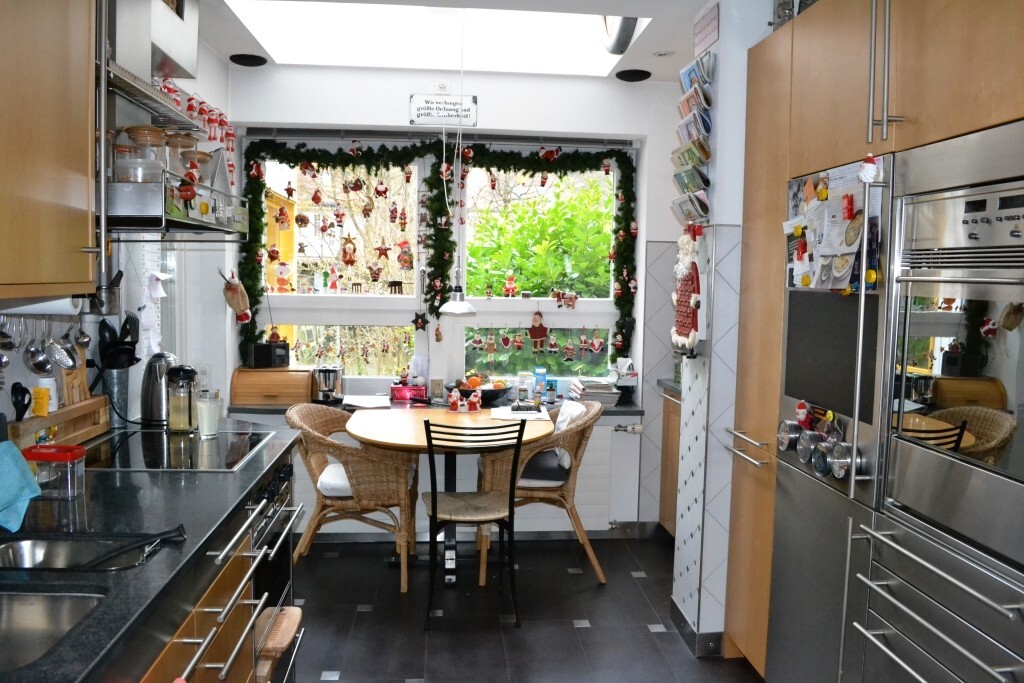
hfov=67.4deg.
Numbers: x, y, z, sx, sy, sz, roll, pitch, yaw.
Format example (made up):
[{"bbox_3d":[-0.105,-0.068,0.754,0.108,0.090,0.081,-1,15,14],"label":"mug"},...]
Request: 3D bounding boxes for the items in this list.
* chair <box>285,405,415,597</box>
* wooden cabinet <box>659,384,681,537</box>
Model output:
[{"bbox_3d":[-0.788,0.731,3.778,0.620,0.835,0.580,1,5,-4],"label":"chair"},{"bbox_3d":[1.135,0.687,4.000,0.520,0.784,0.800,1,5,-5],"label":"wooden cabinet"}]

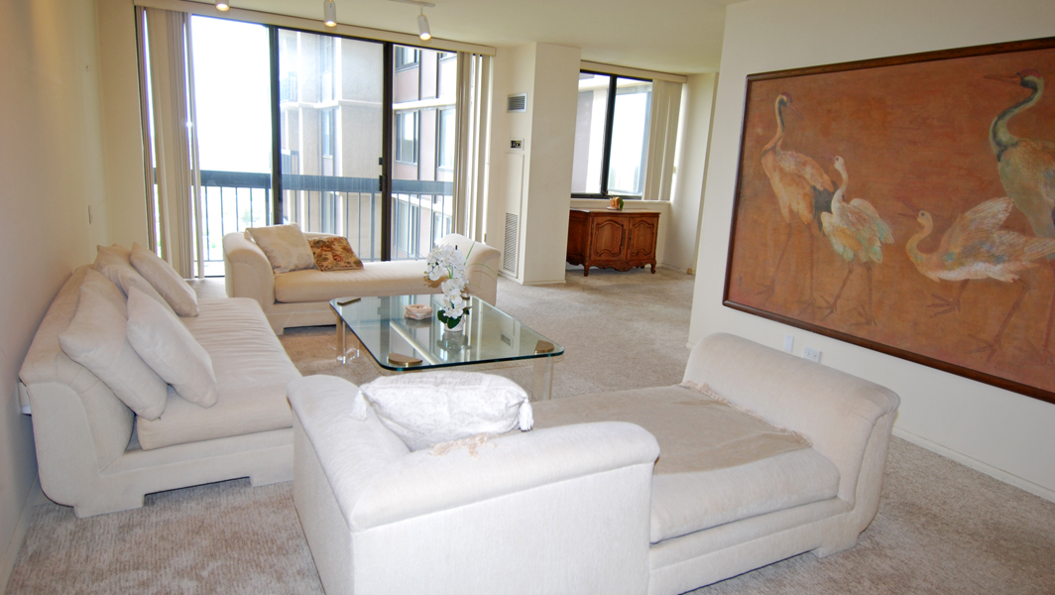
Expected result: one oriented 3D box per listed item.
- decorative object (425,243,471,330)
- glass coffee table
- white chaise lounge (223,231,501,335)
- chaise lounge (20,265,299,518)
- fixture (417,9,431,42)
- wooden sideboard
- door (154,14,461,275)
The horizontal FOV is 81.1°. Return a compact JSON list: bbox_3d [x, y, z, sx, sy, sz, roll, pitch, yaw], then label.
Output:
[{"bbox_3d":[-0.444,-0.051,3.424,0.260,0.485,0.250,-3,14,-28],"label":"decorative object"},{"bbox_3d":[-0.548,0.334,3.666,1.005,0.410,1.540,-3,14,-28],"label":"glass coffee table"},{"bbox_3d":[-1.438,-0.183,5.320,2.155,0.630,1.150,-3,14,-28],"label":"white chaise lounge"},{"bbox_3d":[-1.795,0.274,3.172,0.920,0.600,2.030,-3,14,-28],"label":"chaise lounge"},{"bbox_3d":[-0.870,-2.317,5.218,0.100,0.250,0.100,-3,14,-28],"label":"fixture"},{"bbox_3d":[1.149,-0.753,8.212,1.120,0.810,0.520,-3,14,-28],"label":"wooden sideboard"},{"bbox_3d":[-2.125,-1.490,6.693,3.300,2.530,0.120,-3,14,-28],"label":"door"}]

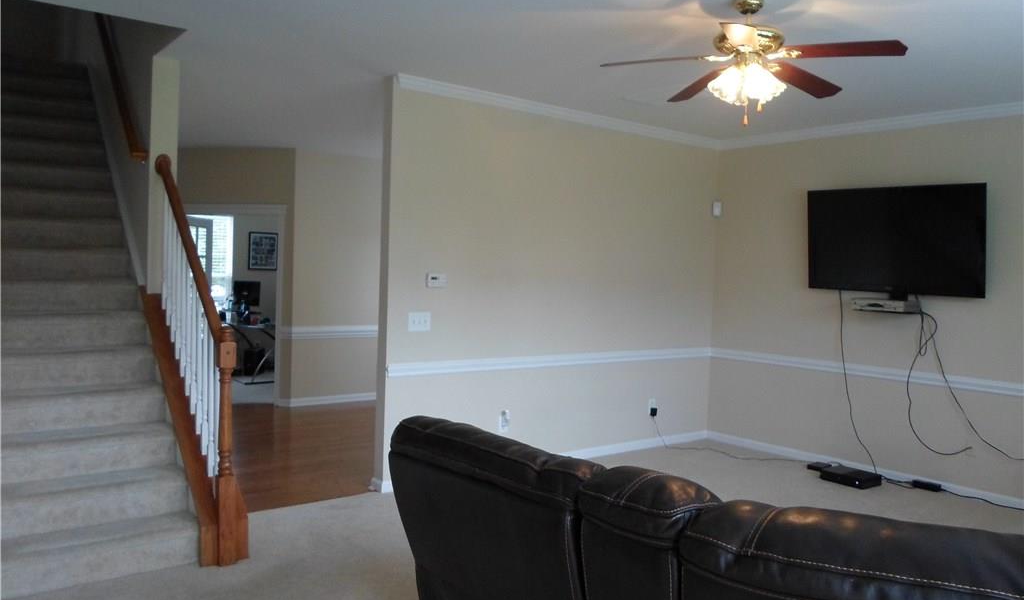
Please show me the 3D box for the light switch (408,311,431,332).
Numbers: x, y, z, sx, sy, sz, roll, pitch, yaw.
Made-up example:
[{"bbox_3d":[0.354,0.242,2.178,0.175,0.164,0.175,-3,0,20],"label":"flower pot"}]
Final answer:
[{"bbox_3d":[-0.617,0.146,4.940,0.165,0.120,0.015,0,3,-37],"label":"light switch"}]

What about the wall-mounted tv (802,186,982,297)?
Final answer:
[{"bbox_3d":[2.820,-0.441,5.500,0.080,0.770,1.250,-9,9,-39],"label":"wall-mounted tv"}]

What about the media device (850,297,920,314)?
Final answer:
[{"bbox_3d":[2.740,0.046,5.420,0.260,0.085,0.375,0,3,-40],"label":"media device"}]

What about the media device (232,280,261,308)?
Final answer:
[{"bbox_3d":[-3.469,-0.079,9.700,0.480,0.340,0.090,3,3,34],"label":"media device"}]

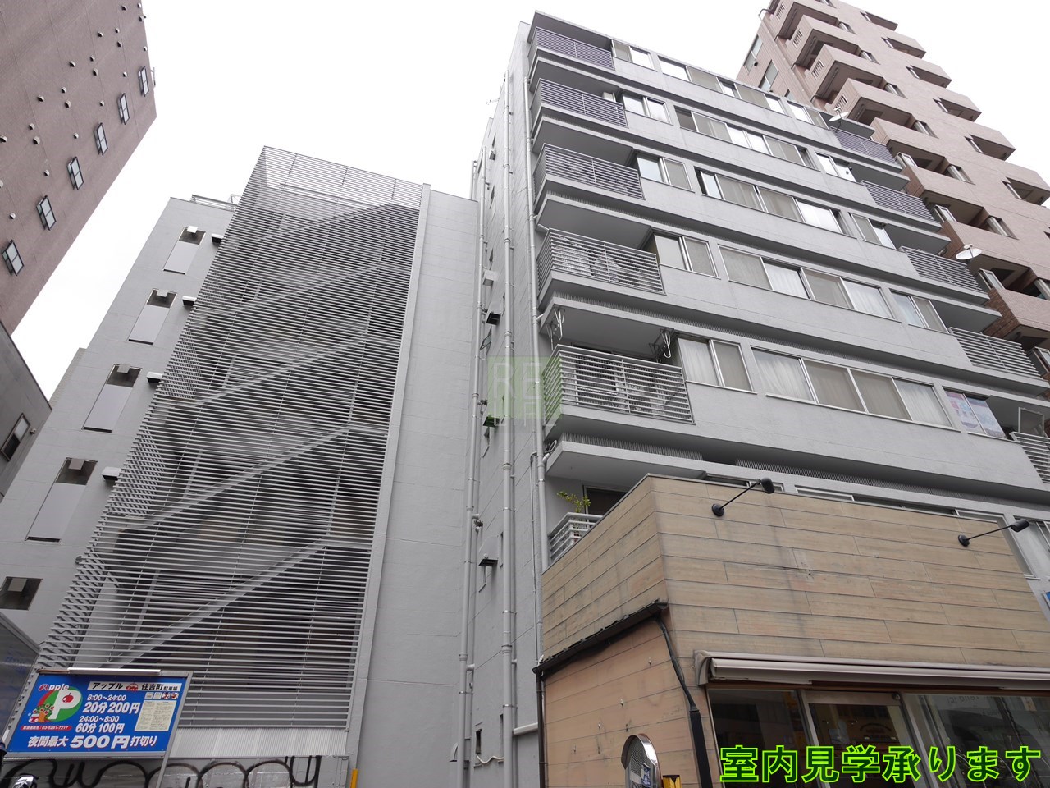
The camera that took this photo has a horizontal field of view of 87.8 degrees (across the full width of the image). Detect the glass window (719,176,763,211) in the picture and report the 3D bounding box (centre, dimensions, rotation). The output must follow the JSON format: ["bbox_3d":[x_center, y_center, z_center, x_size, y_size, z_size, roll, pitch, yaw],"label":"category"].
[{"bbox_3d":[5.349,-4.927,13.535,1.105,1.043,0.100,9,-36,-15],"label":"glass window"}]

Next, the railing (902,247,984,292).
[{"bbox_3d":[10.634,-2.884,14.286,2.262,1.230,0.840,9,-36,-15],"label":"railing"}]

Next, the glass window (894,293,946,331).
[{"bbox_3d":[9.382,-1.909,12.935,1.208,1.143,0.100,9,-36,-15],"label":"glass window"}]

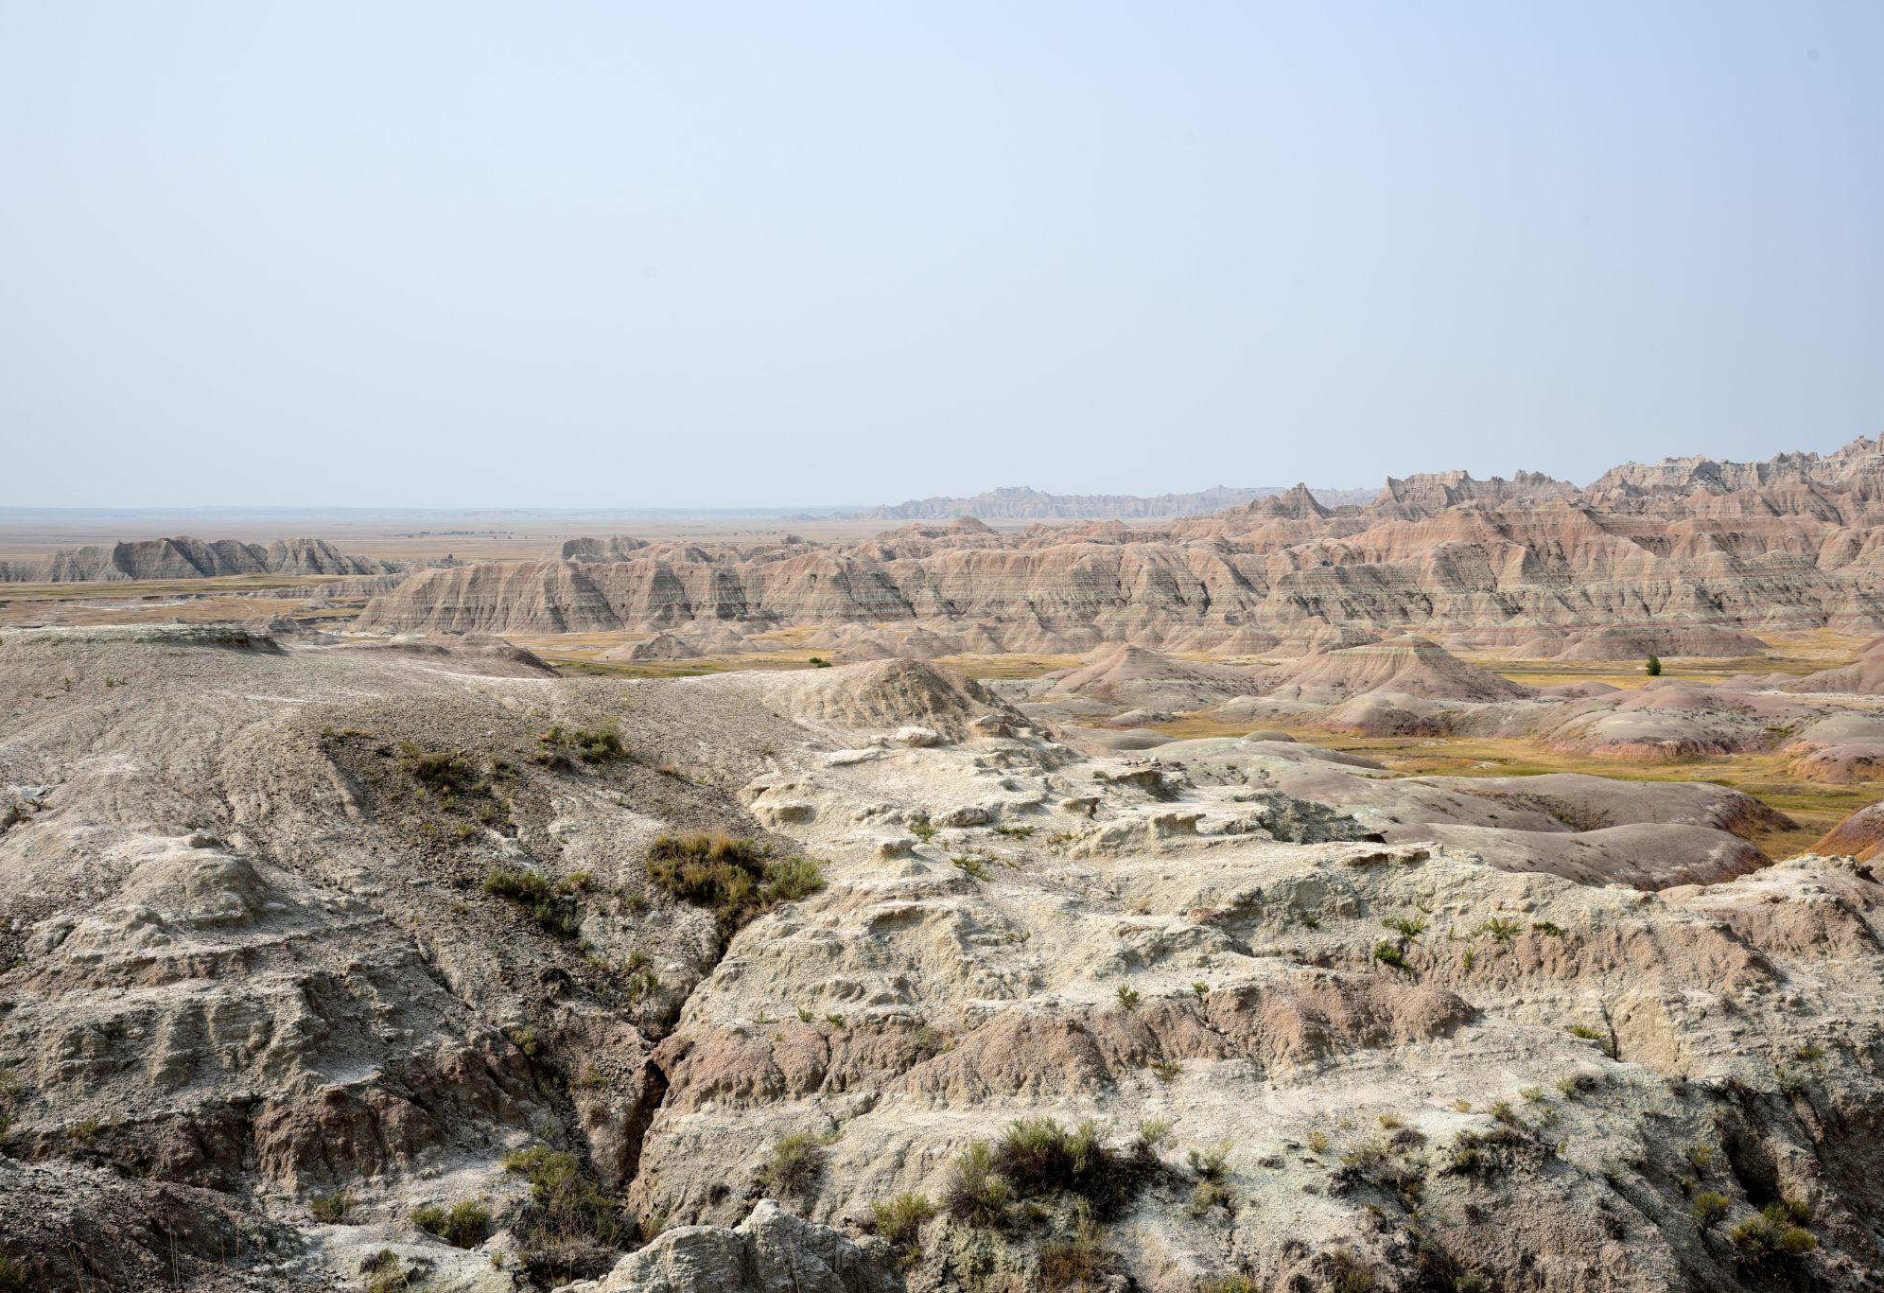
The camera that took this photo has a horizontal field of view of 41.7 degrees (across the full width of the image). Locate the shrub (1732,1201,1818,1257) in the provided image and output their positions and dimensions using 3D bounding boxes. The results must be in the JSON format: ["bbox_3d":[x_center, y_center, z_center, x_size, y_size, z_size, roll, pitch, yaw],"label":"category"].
[{"bbox_3d":[6.886,4.819,20.500,0.727,0.370,0.618,0,3,0],"label":"shrub"}]

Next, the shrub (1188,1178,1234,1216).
[{"bbox_3d":[2.176,4.445,20.000,0.379,0.267,0.322,0,3,0],"label":"shrub"}]

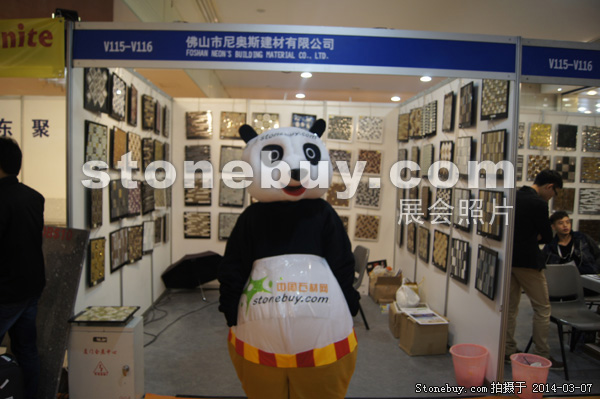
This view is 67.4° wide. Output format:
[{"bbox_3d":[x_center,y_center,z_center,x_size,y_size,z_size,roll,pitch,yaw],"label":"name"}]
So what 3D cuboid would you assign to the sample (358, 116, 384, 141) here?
[{"bbox_3d":[0.947,-0.938,6.067,0.345,0.357,0.025,1,3,-3],"label":"sample"}]

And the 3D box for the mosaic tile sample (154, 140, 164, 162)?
[{"bbox_3d":[-1.579,-0.486,5.047,0.026,0.342,0.340,1,4,-3],"label":"mosaic tile sample"}]

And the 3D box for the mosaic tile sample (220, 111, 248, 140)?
[{"bbox_3d":[-0.858,-0.952,5.841,0.330,0.351,0.030,1,3,-3],"label":"mosaic tile sample"}]

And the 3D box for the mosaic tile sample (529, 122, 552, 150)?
[{"bbox_3d":[3.302,-0.866,6.199,0.325,0.358,0.025,1,3,-3],"label":"mosaic tile sample"}]

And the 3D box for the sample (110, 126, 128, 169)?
[{"bbox_3d":[-1.515,-0.413,3.762,0.028,0.335,0.335,1,3,-4],"label":"sample"}]

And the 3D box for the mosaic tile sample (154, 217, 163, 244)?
[{"bbox_3d":[-1.642,0.359,5.205,0.022,0.330,0.334,1,3,-6],"label":"mosaic tile sample"}]

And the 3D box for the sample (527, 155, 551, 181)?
[{"bbox_3d":[3.248,-0.415,6.106,0.310,0.352,0.030,1,3,-3],"label":"sample"}]

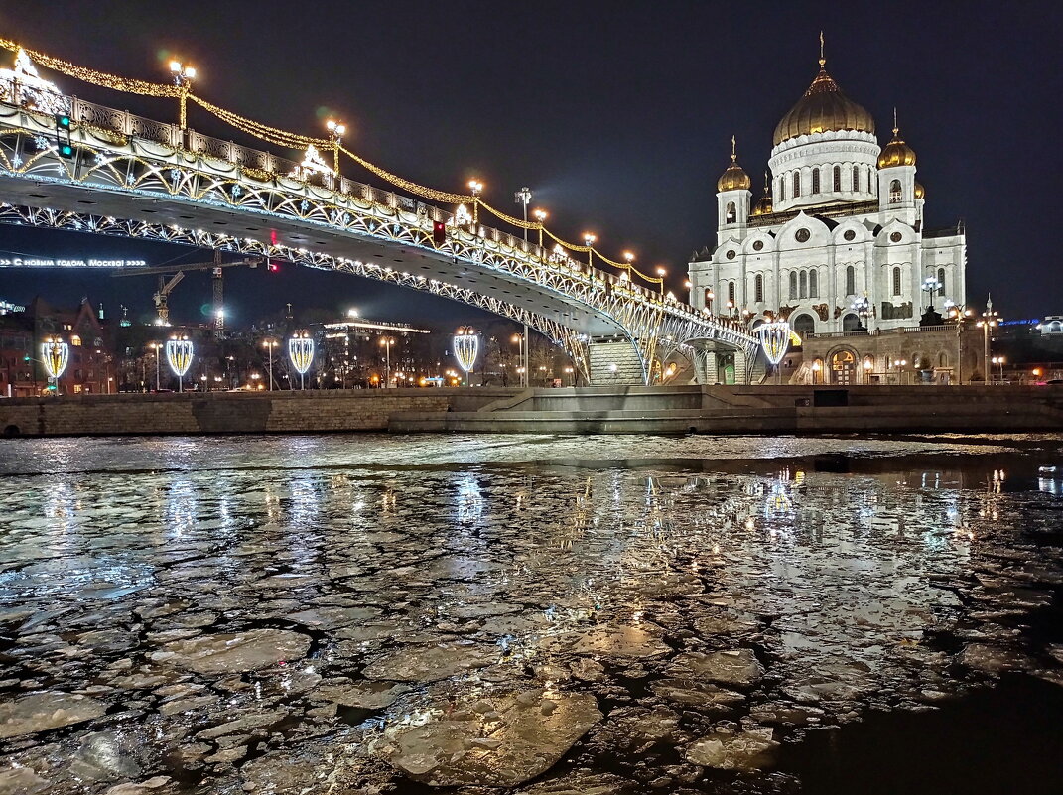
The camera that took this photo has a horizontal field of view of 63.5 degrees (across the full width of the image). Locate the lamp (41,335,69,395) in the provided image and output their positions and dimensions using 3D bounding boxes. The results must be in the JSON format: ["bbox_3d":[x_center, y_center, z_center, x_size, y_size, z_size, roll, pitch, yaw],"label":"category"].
[{"bbox_3d":[-74.324,-4.568,134.000,3.800,10.100,3.700,-1,1,0],"label":"lamp"}]

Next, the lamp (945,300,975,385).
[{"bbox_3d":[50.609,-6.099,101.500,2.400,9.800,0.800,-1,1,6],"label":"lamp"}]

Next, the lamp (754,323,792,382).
[{"bbox_3d":[30.070,-5.267,106.000,3.400,9.000,3.300,-1,1,6],"label":"lamp"}]

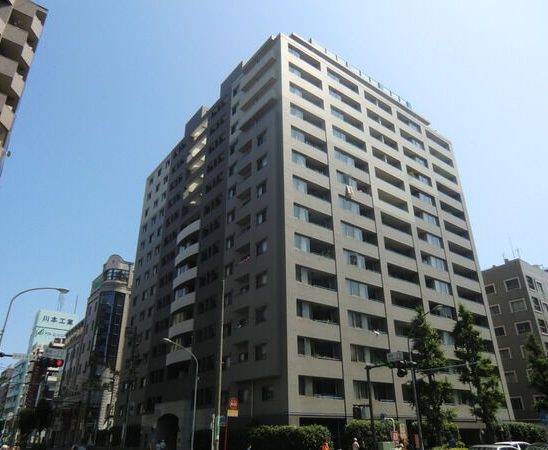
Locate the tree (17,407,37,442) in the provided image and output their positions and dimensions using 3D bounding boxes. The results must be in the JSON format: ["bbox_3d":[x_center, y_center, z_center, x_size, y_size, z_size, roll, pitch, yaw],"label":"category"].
[{"bbox_3d":[-40.514,32.921,68.438,3.000,4.850,3.000,18,-31,-33],"label":"tree"}]

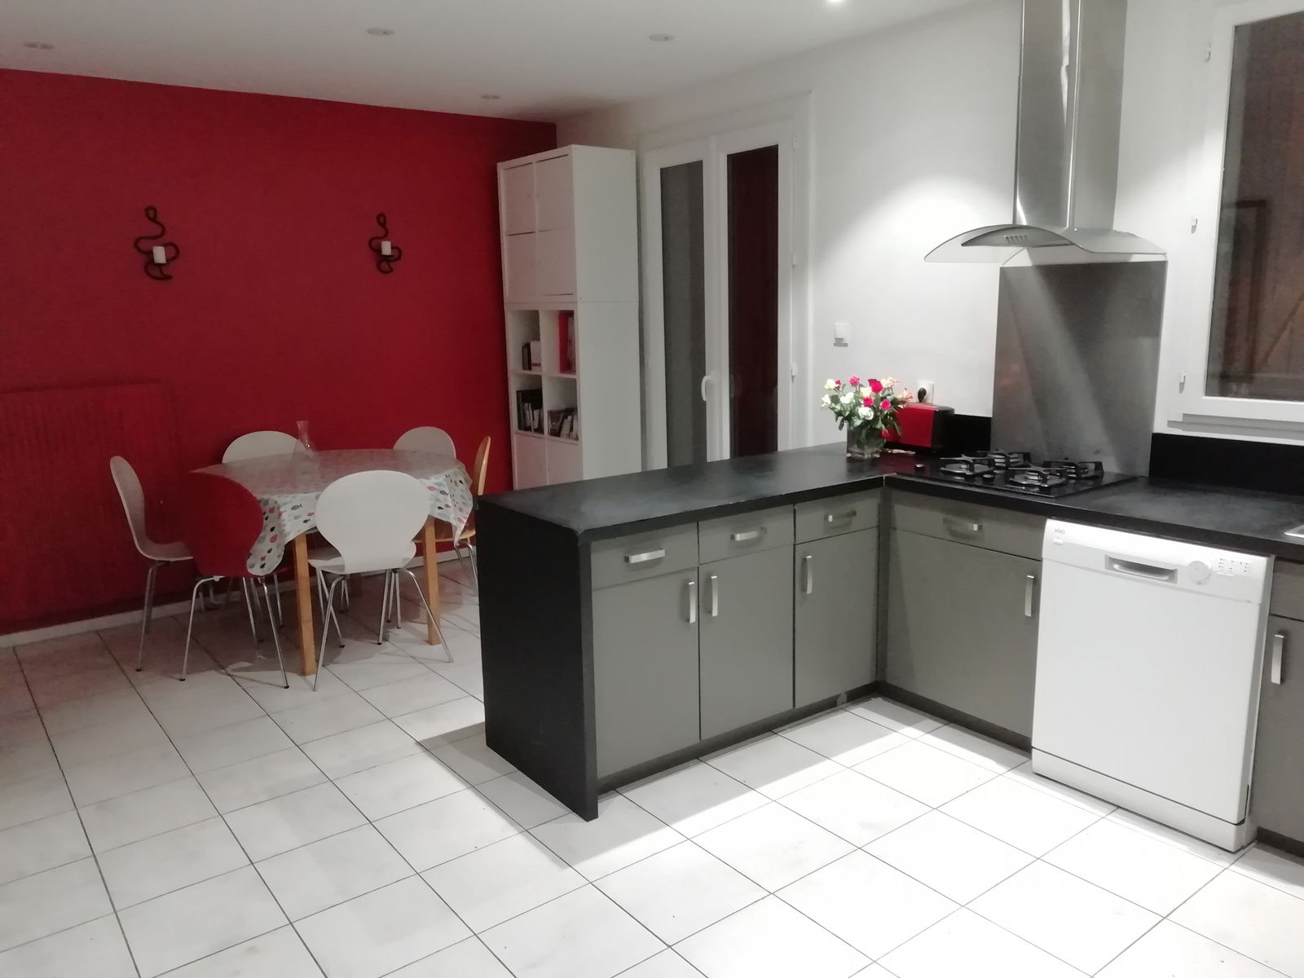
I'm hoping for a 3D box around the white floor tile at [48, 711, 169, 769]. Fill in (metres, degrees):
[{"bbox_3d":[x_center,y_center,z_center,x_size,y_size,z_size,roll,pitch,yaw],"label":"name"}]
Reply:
[{"bbox_3d":[-1.950,0.898,3.526,0.333,0.010,0.333,-9,14,-36],"label":"white floor tile"}]

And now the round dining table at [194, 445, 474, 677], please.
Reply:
[{"bbox_3d":[-1.475,0.287,4.551,1.230,0.770,1.230,-1,11,0],"label":"round dining table"}]

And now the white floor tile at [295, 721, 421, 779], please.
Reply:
[{"bbox_3d":[-1.002,0.899,3.381,0.326,0.010,0.326,-9,14,-36],"label":"white floor tile"}]

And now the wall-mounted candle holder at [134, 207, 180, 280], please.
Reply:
[{"bbox_3d":[-2.324,-1.153,4.602,0.195,0.345,0.090,-9,14,-36],"label":"wall-mounted candle holder"}]

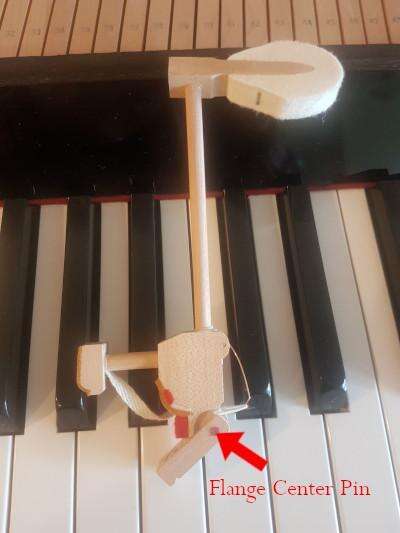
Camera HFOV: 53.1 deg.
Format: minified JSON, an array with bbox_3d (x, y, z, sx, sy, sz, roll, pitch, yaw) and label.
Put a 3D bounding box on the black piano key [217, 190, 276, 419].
[{"bbox_3d":[0.018,0.012,0.164,0.013,0.011,0.095,-3,71,-3],"label":"black piano key"}]

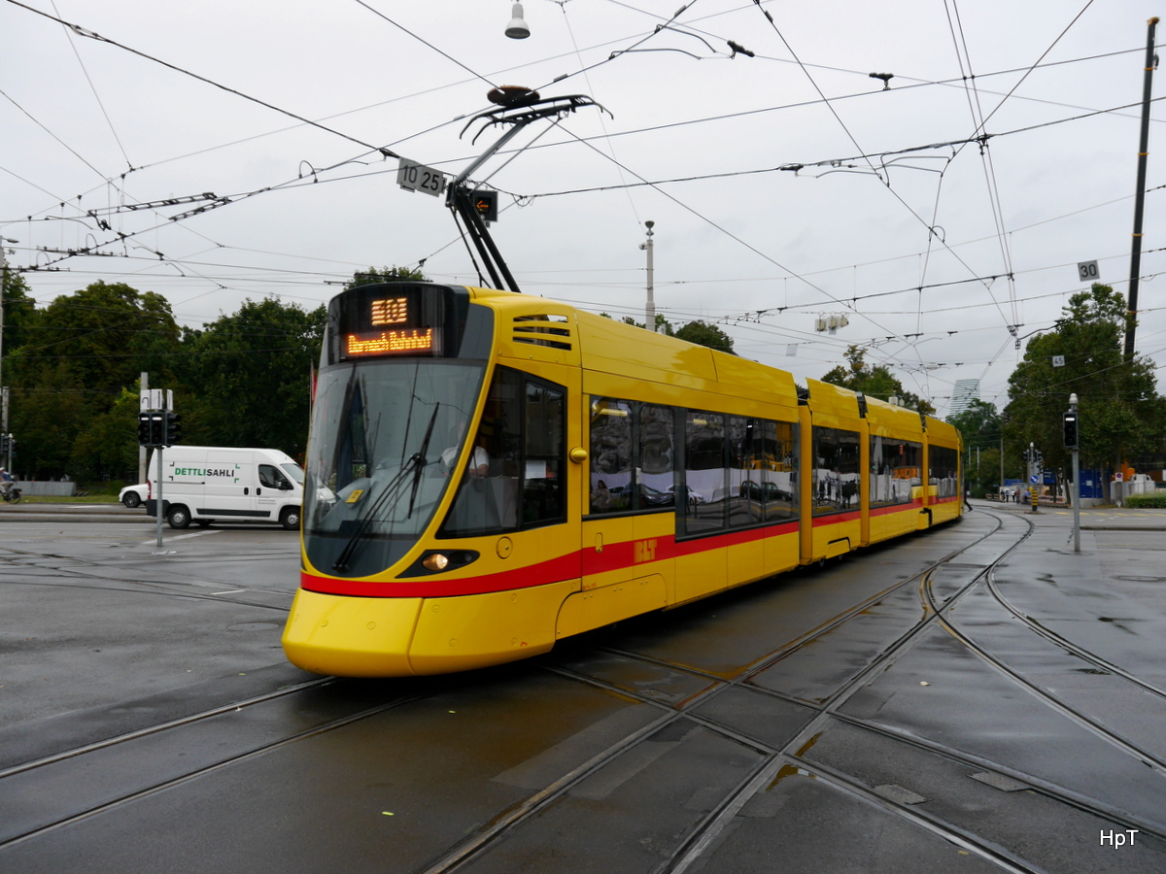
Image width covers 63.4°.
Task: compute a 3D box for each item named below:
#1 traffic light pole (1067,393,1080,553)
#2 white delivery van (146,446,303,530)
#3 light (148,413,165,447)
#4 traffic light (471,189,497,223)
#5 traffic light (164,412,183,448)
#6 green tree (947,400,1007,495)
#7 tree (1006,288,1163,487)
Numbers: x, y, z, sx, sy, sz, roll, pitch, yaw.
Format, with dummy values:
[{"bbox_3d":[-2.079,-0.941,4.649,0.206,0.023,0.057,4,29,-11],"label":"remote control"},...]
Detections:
[{"bbox_3d":[11.701,0.842,22.400,0.220,3.750,0.220,-1,-2,18],"label":"traffic light pole"},{"bbox_3d":[-10.500,1.580,29.500,5.450,2.520,2.120,0,-2,2],"label":"white delivery van"},{"bbox_3d":[-10.499,-0.180,23.250,0.340,0.860,0.380,1,-3,-21],"label":"light"},{"bbox_3d":[-1.359,-3.174,13.000,0.380,0.440,0.250,0,-2,-7],"label":"traffic light"},{"bbox_3d":[-10.162,-0.181,23.400,0.420,0.860,0.340,0,-2,5],"label":"traffic light"},{"bbox_3d":[43.759,1.244,105.000,6.900,10.700,6.800,-1,-2,18],"label":"green tree"},{"bbox_3d":[33.859,-2.868,64.000,10.500,14.800,10.000,-1,-2,18],"label":"tree"}]

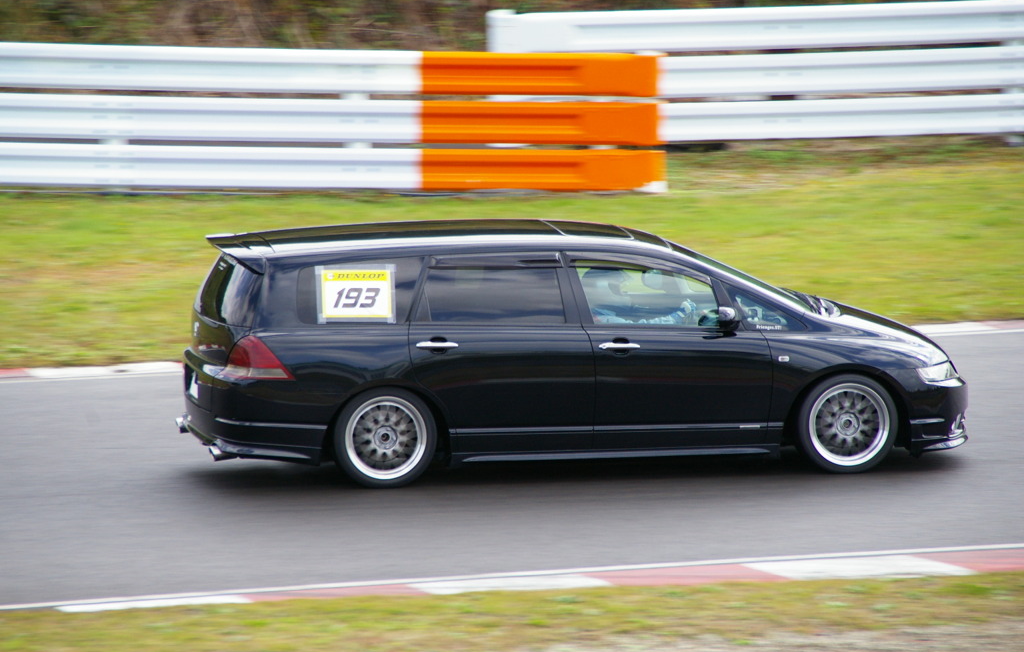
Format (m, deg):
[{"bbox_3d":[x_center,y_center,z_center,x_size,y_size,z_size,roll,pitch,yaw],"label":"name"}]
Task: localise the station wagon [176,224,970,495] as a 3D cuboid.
[{"bbox_3d":[0.428,0.100,46.538,4.810,1.490,1.830,-2,6,-12],"label":"station wagon"}]

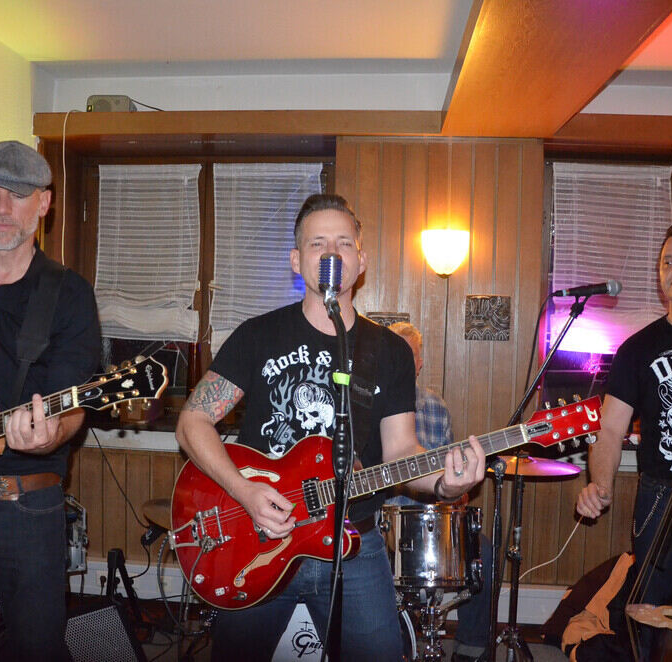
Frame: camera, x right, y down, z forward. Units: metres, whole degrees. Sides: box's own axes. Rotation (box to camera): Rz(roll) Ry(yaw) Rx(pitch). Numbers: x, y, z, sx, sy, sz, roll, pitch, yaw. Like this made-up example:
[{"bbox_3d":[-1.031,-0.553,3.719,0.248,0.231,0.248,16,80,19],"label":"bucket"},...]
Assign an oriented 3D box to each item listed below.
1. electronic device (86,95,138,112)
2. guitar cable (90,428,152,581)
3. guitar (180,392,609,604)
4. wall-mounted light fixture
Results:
[{"bbox_3d":[-1.061,-1.061,3.555,0.200,0.090,0.110,2,2,3],"label":"electronic device"},{"bbox_3d":[-0.980,0.793,3.420,0.280,0.700,0.180,1,2,4],"label":"guitar cable"},{"bbox_3d":[0.091,0.348,1.723,1.040,0.385,0.080,-20,-24,13],"label":"guitar"},{"bbox_3d":[0.509,-0.365,3.480,0.222,0.216,0.140,1,2,4],"label":"wall-mounted light fixture"}]

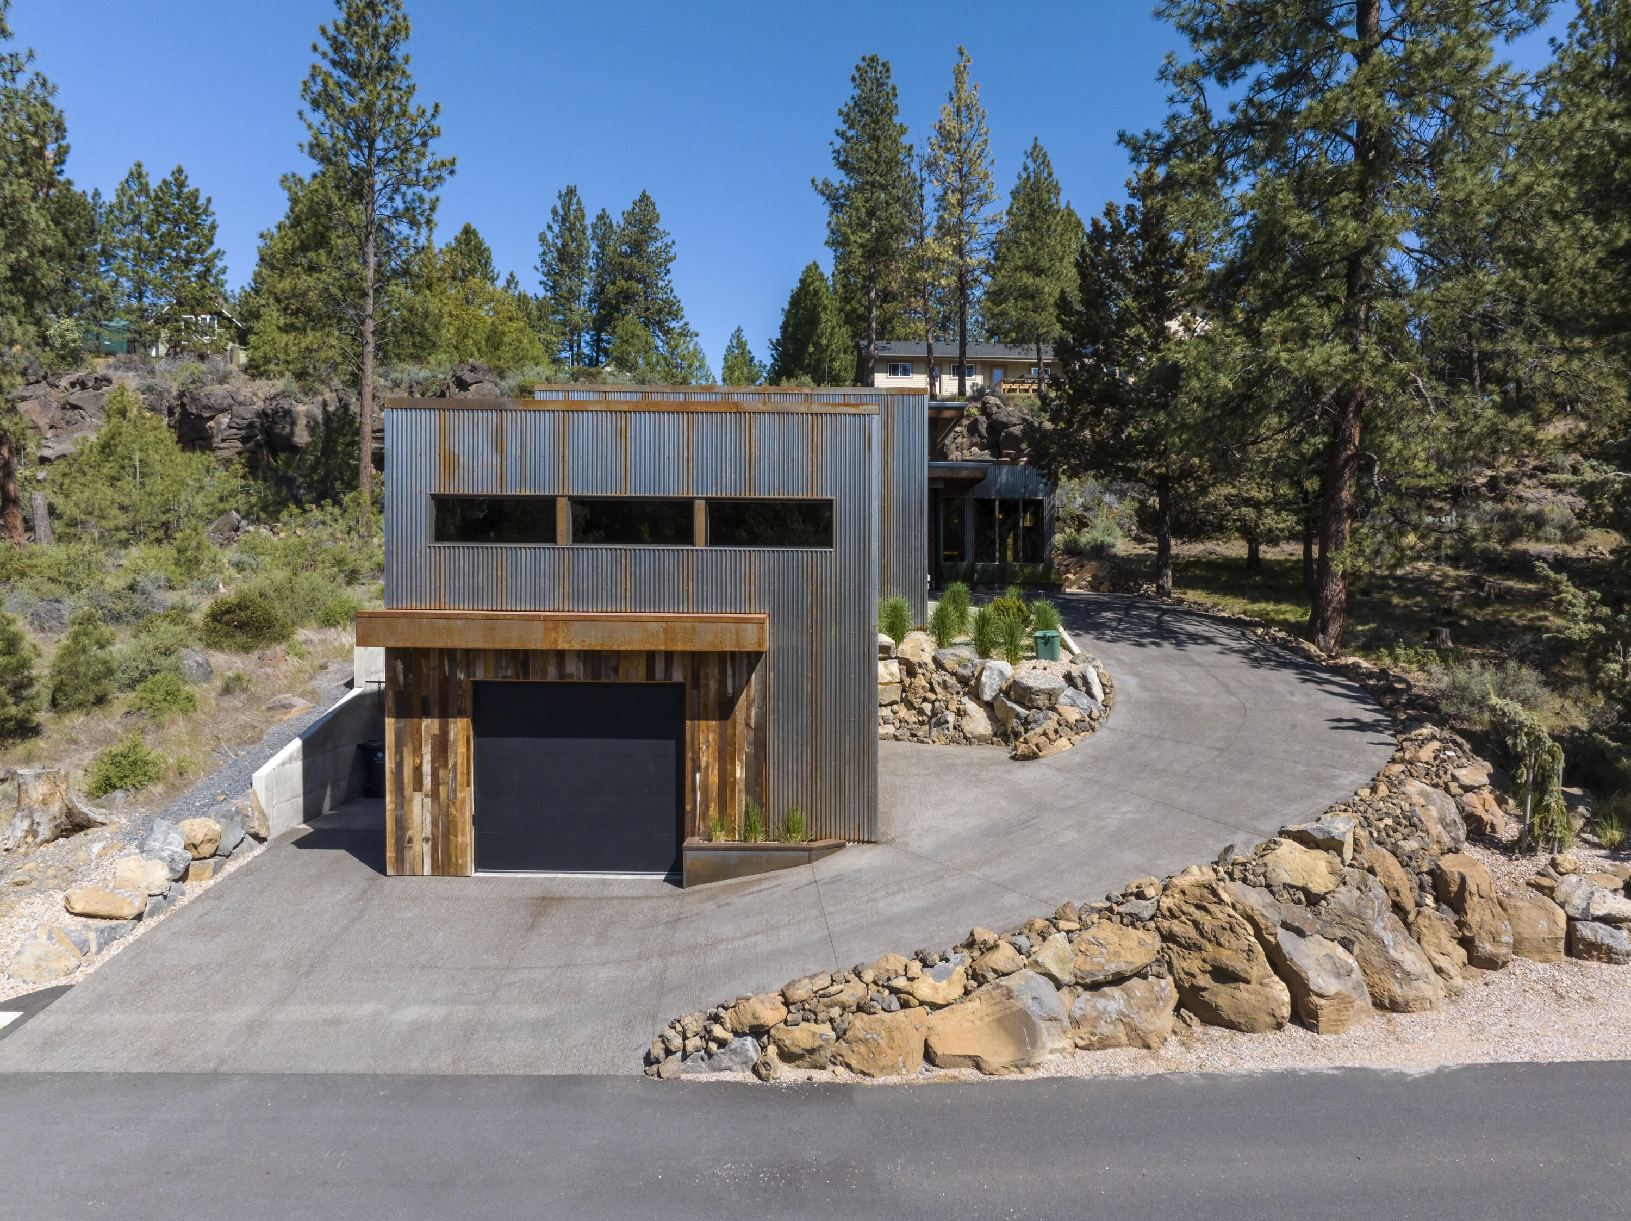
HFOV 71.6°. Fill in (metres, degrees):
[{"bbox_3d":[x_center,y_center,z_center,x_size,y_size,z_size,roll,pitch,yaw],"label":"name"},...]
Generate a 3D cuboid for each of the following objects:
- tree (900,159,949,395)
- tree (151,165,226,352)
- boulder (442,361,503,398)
[{"bbox_3d":[6.170,-18.804,64.000,2.742,13.566,2.742,0,0,0],"label":"tree"},{"bbox_3d":[-34.949,-19.470,63.000,4.191,10.730,4.100,0,1,0],"label":"tree"},{"bbox_3d":[-14.559,-9.691,48.000,2.652,1.787,2.200,0,1,0],"label":"boulder"}]

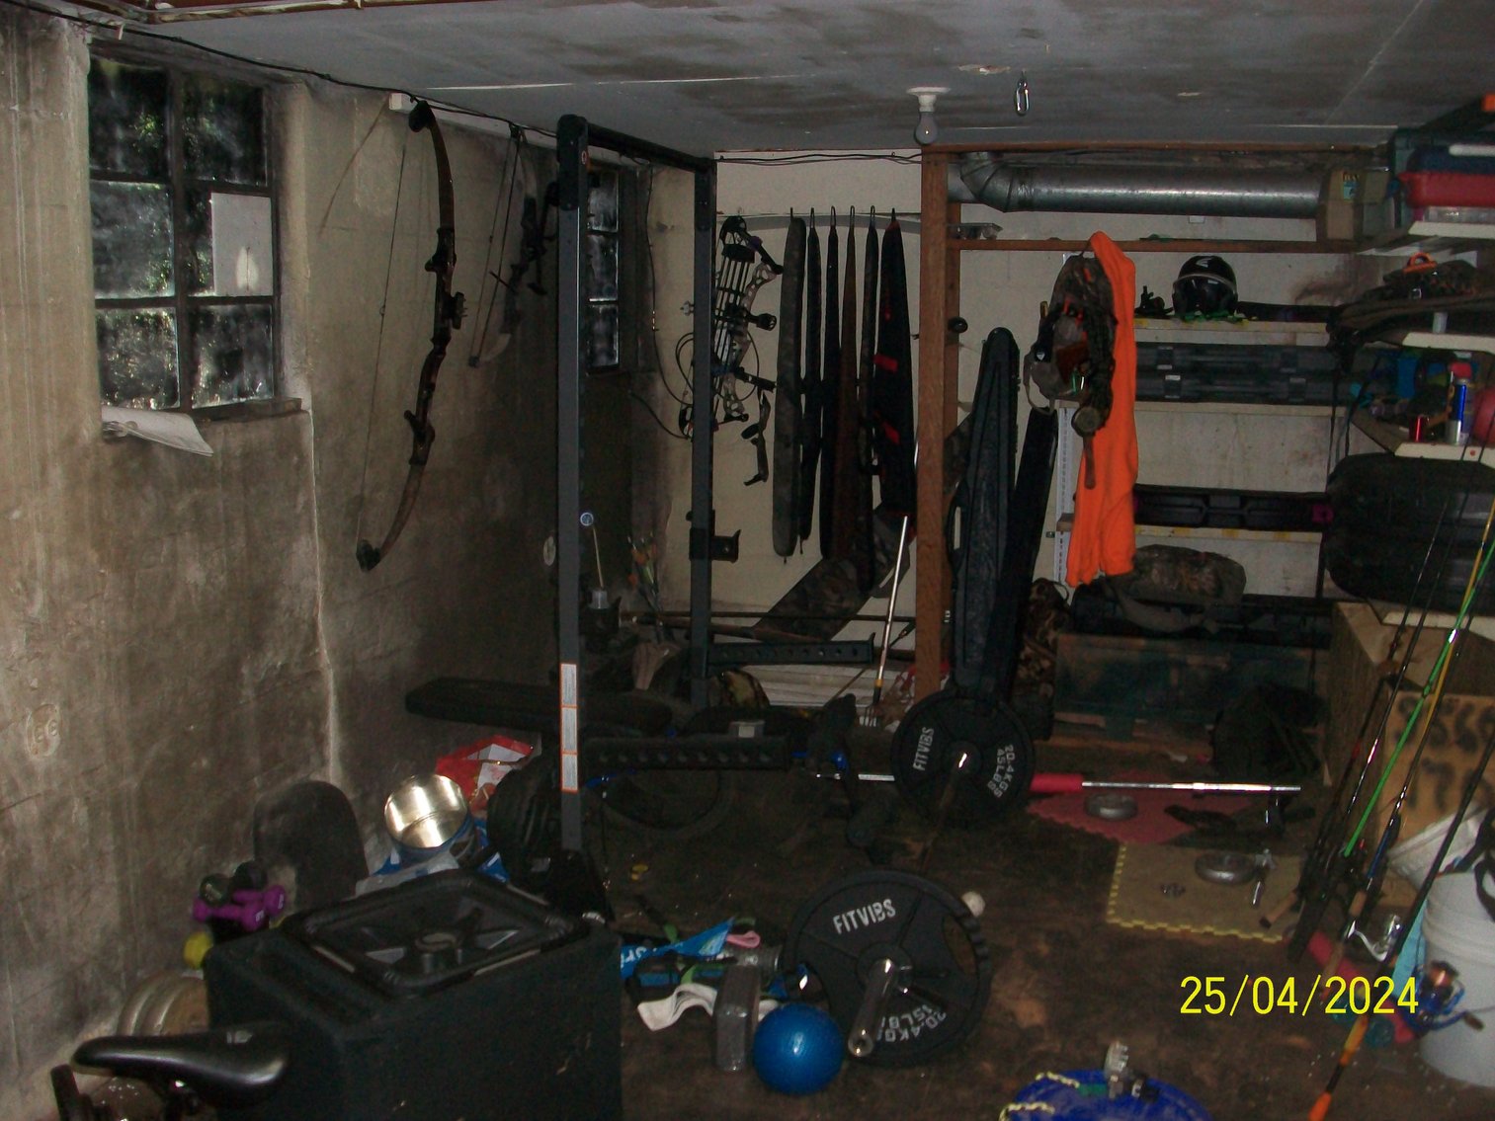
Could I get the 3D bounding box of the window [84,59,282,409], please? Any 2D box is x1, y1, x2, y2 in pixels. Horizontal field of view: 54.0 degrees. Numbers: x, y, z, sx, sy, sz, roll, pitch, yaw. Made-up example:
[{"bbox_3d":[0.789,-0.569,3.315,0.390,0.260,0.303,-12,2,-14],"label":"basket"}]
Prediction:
[{"bbox_3d":[-1.187,-0.660,3.089,0.070,0.770,0.710,3,11,15],"label":"window"}]

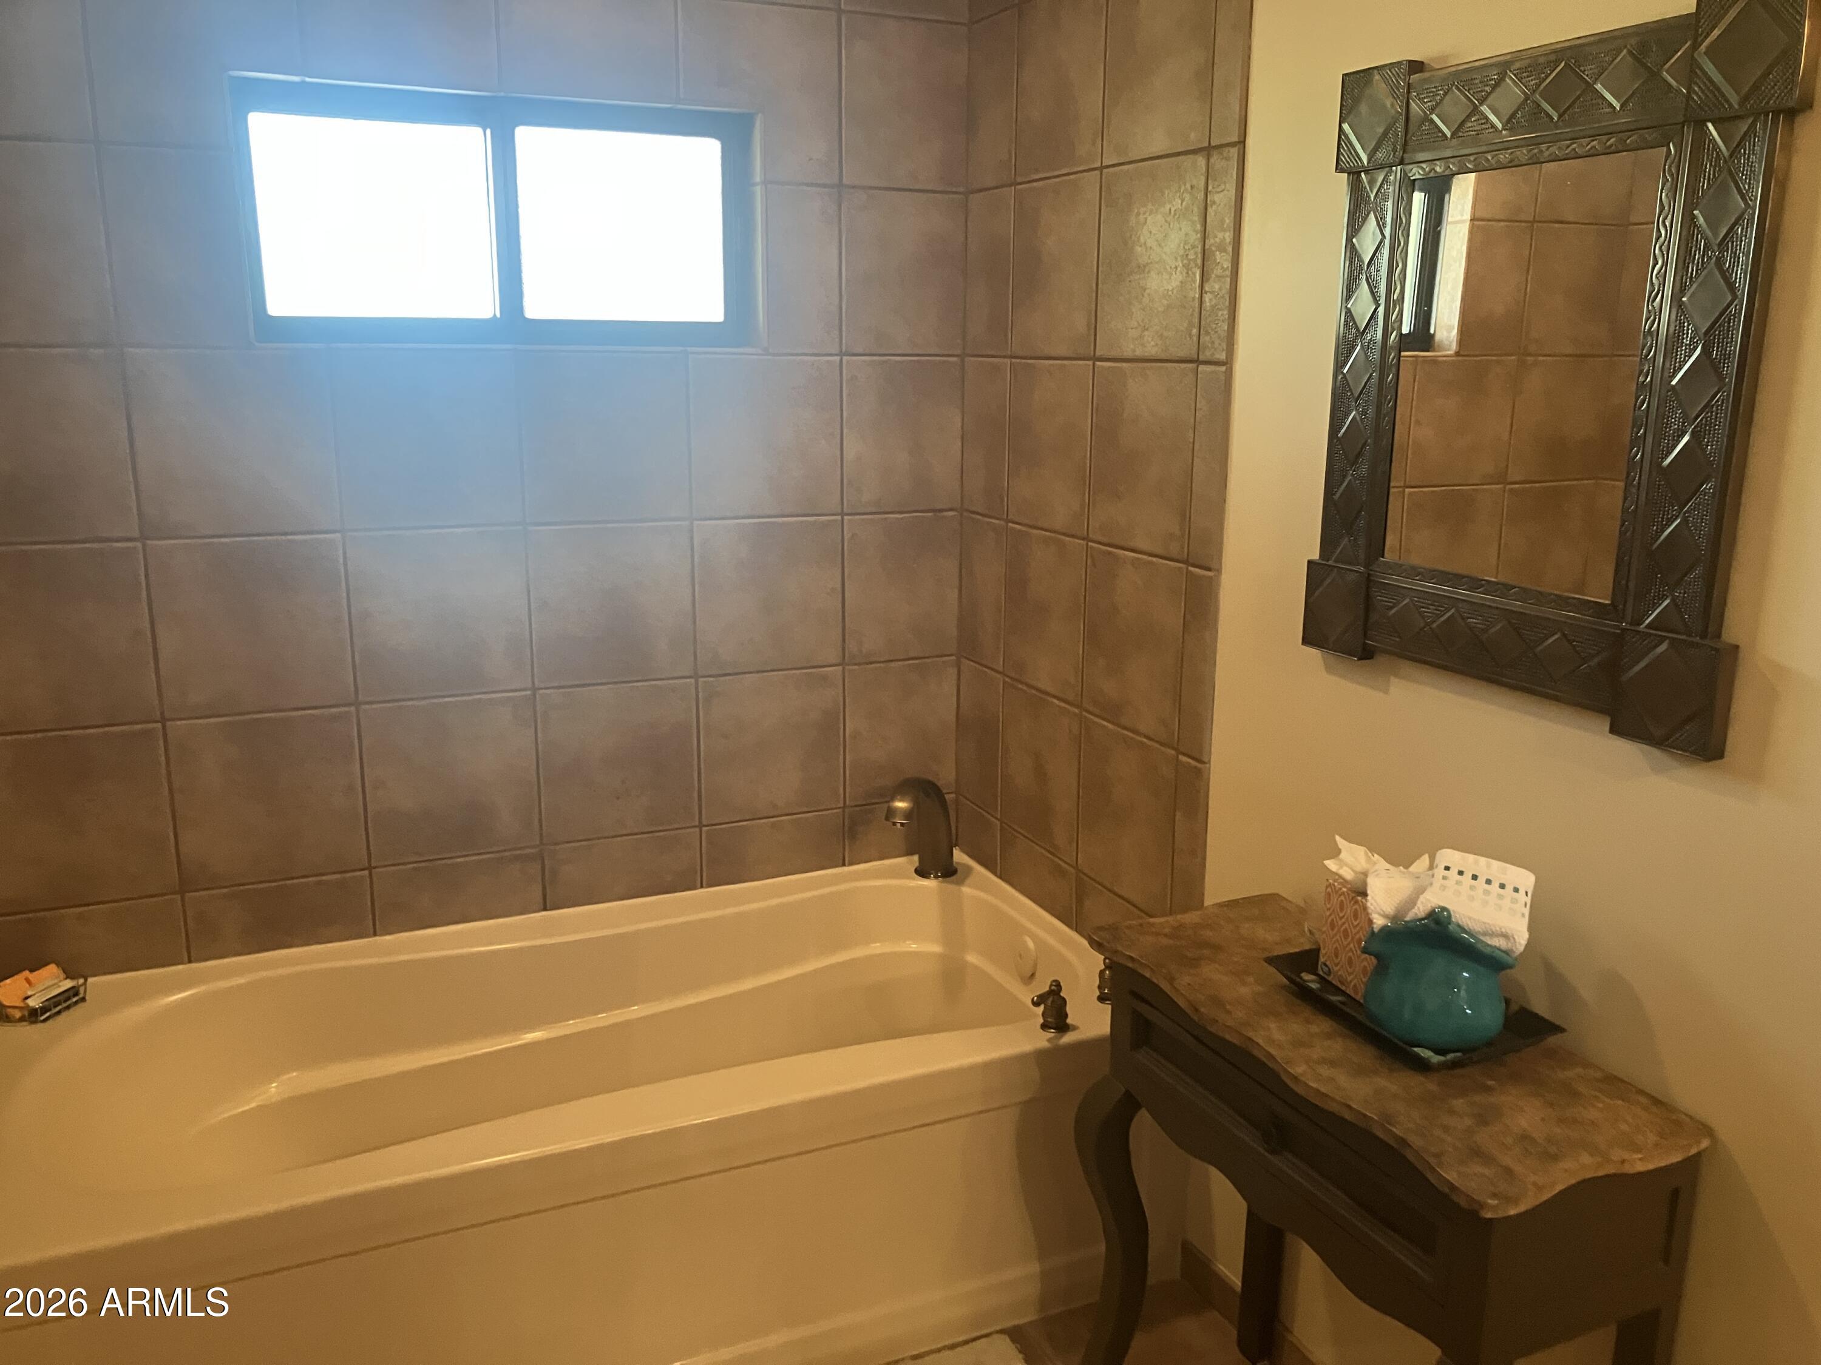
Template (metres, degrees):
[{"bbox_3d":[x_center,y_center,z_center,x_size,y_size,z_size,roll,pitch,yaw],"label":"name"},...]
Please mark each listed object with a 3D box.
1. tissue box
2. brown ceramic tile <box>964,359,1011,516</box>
[{"bbox_3d":[0.600,0.321,1.855,0.112,0.128,0.112,-5,14,-24],"label":"tissue box"},{"bbox_3d":[0.153,-0.490,2.925,0.010,0.304,0.191,-5,14,-23],"label":"brown ceramic tile"}]

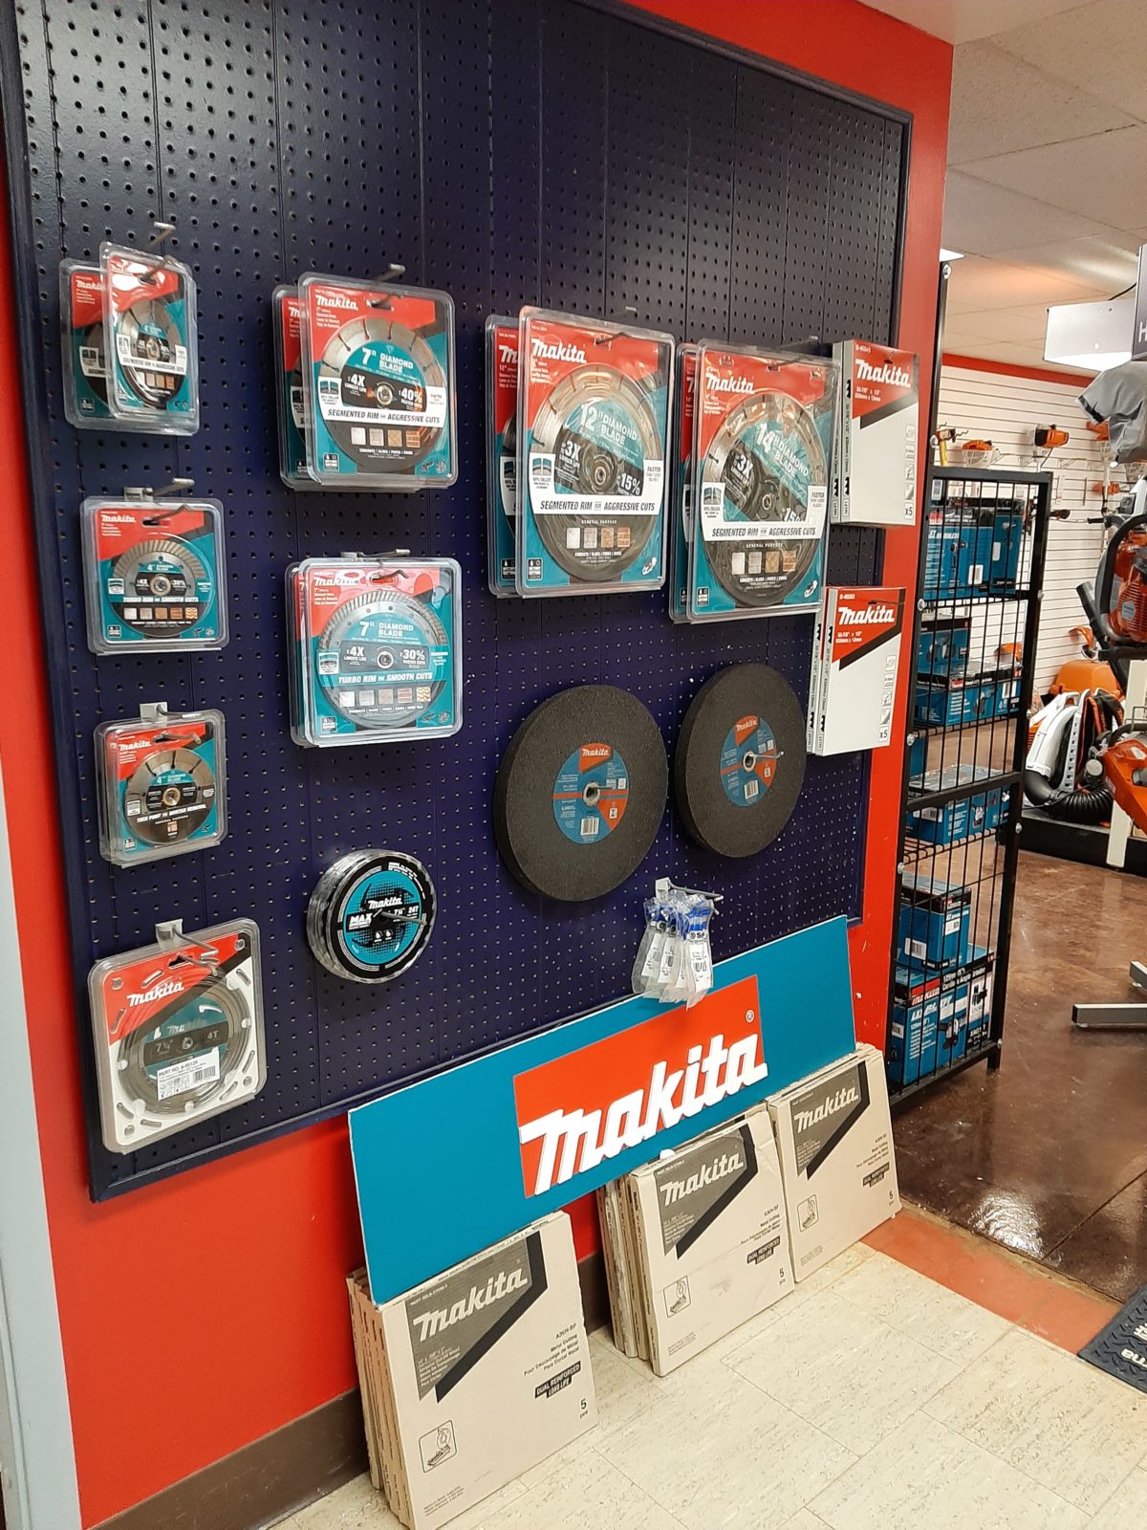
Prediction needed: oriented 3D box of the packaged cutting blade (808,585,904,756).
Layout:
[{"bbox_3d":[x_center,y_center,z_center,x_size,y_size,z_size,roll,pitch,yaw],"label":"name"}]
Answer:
[{"bbox_3d":[0.557,-0.188,2.260,0.205,0.315,0.043,-8,16,-37],"label":"packaged cutting blade"}]

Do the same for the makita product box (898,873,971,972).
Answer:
[{"bbox_3d":[0.890,0.399,2.985,0.117,0.199,0.235,-9,16,-37],"label":"makita product box"}]

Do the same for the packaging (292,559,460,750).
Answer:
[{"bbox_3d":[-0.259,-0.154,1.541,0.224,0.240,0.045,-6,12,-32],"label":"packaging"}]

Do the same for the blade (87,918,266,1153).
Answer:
[{"bbox_3d":[-0.501,0.345,1.476,0.217,0.261,0.028,-13,23,-42],"label":"blade"}]

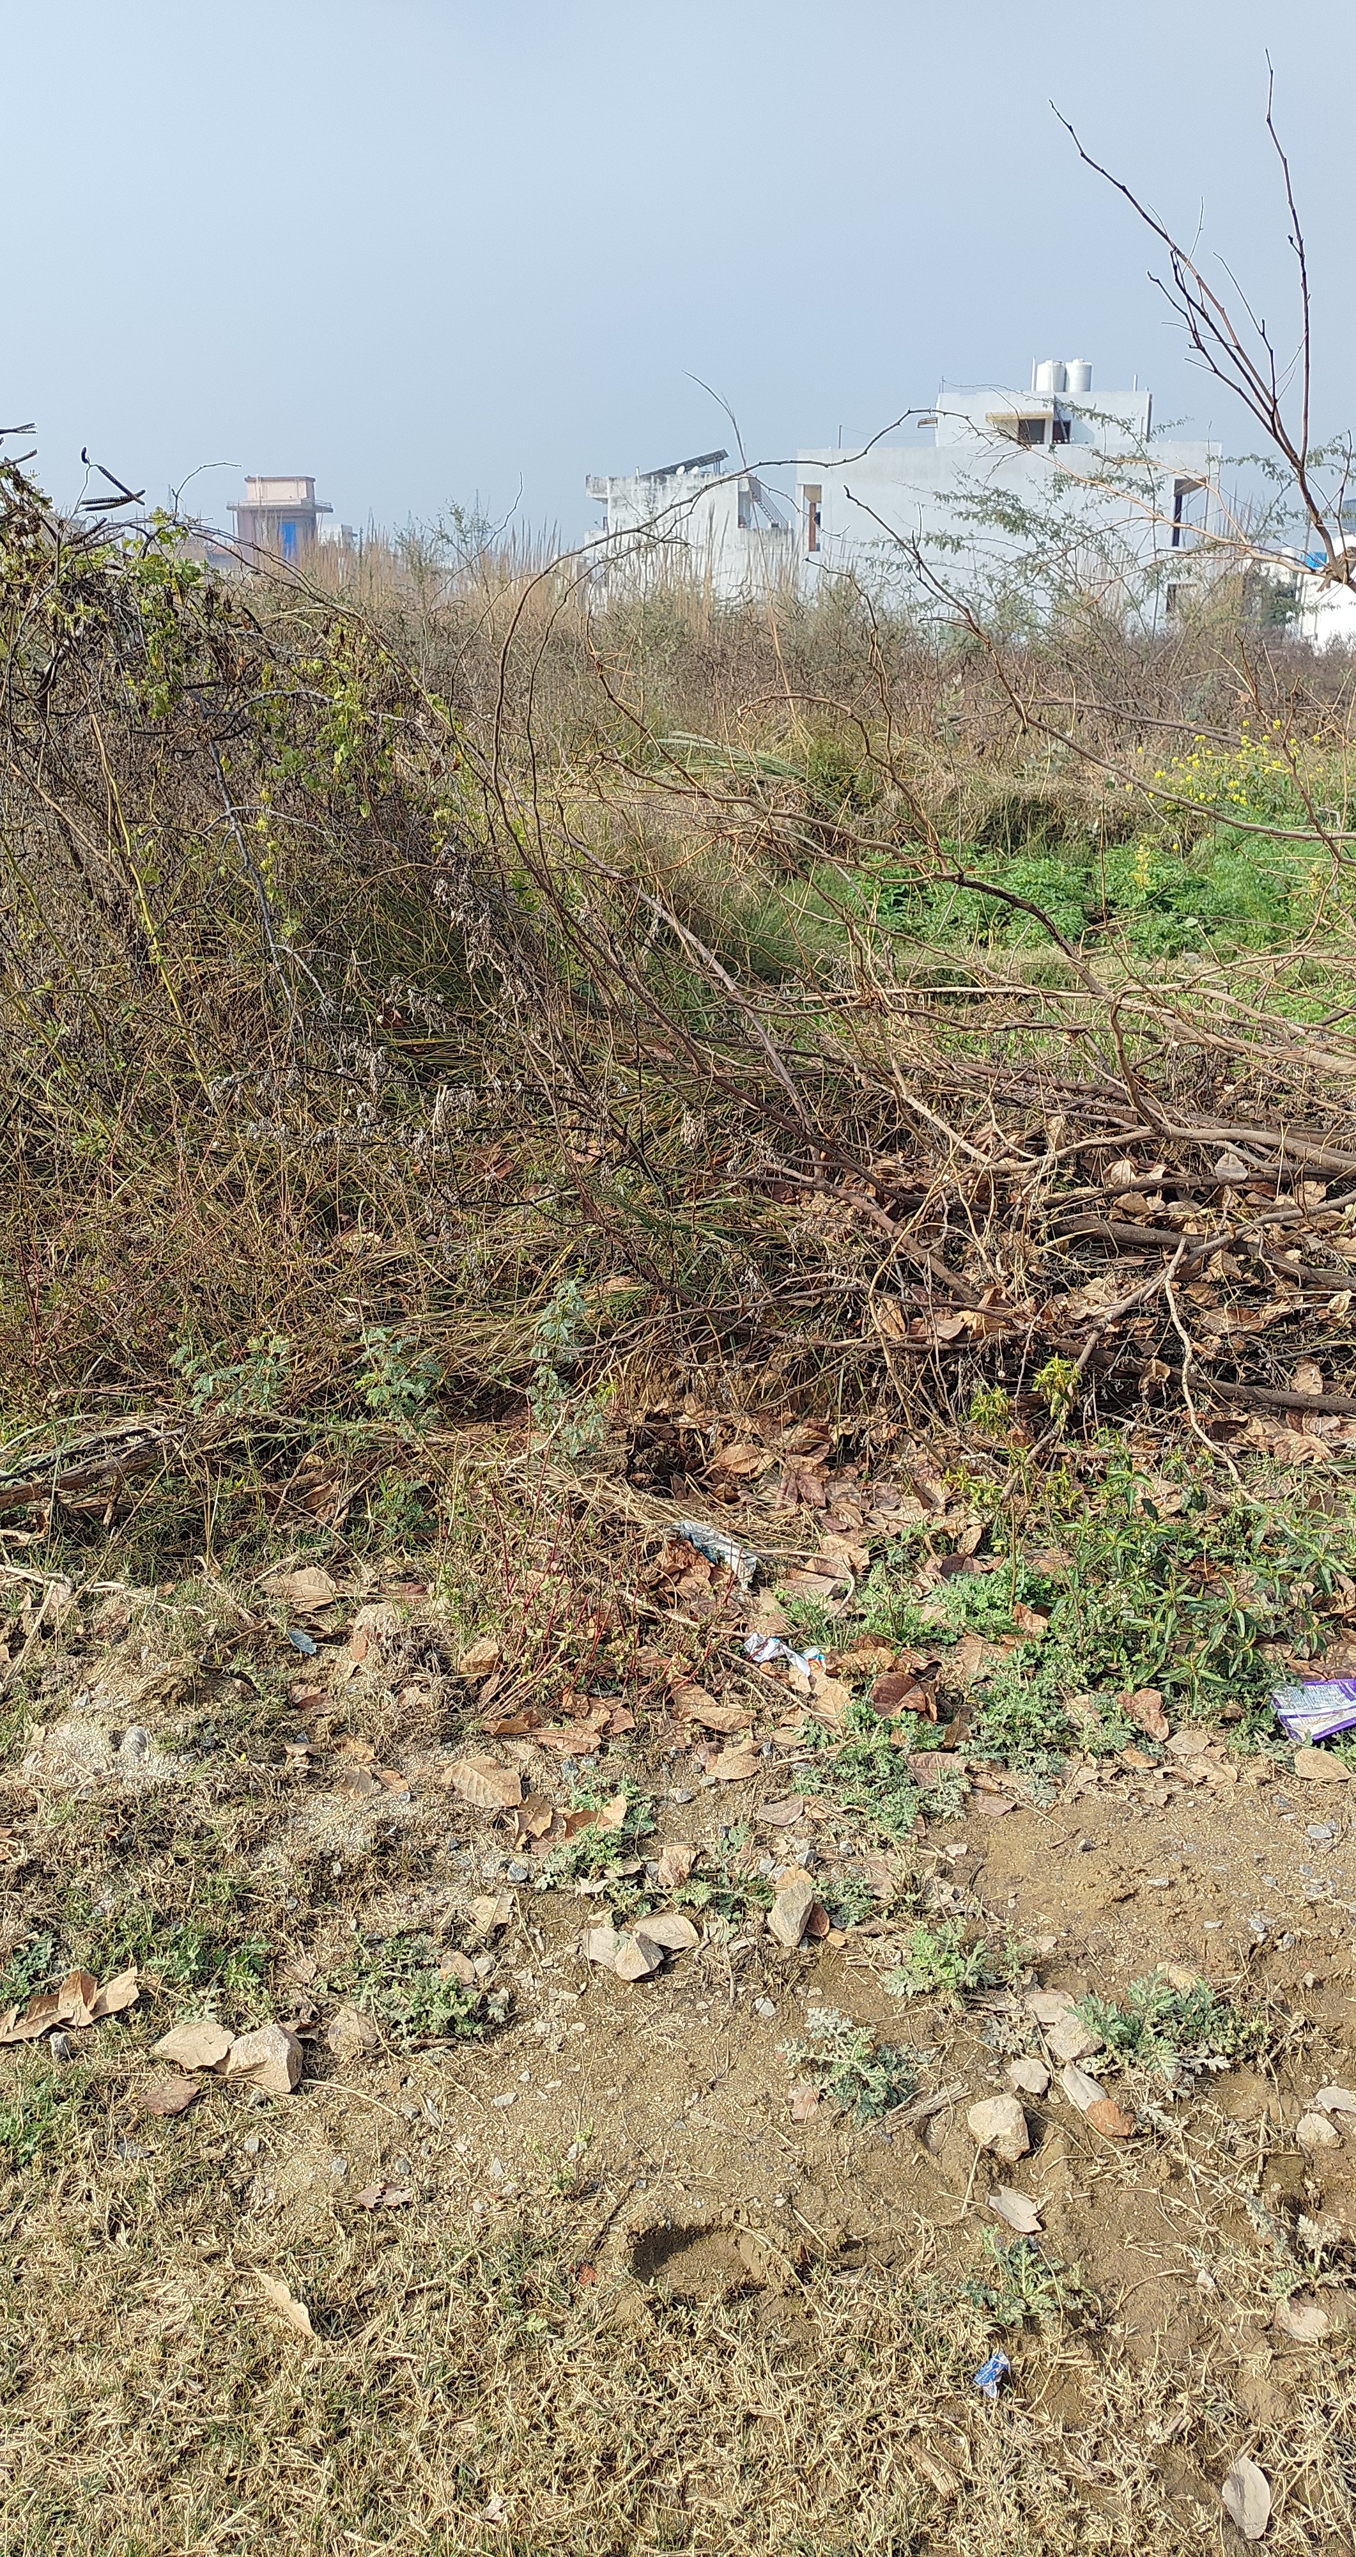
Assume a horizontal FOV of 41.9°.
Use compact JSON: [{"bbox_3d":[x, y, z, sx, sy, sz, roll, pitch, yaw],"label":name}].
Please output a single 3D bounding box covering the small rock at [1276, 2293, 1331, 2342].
[{"bbox_3d":[0.579,0.961,1.641,0.050,0.027,0.047,-1,21,0],"label":"small rock"}]

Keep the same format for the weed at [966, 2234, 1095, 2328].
[{"bbox_3d":[0.331,0.941,1.666,0.120,0.055,0.090,-1,21,0],"label":"weed"}]

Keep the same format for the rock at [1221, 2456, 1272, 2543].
[{"bbox_3d":[0.483,1.030,1.500,0.035,0.025,0.069,7,19,20],"label":"rock"}]

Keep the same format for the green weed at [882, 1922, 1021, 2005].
[{"bbox_3d":[0.321,0.802,2.082,0.150,0.075,0.103,0,18,0],"label":"green weed"}]

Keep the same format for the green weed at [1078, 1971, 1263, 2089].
[{"bbox_3d":[0.547,0.835,1.974,0.190,0.081,0.136,0,18,0],"label":"green weed"}]

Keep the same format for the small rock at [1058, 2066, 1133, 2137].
[{"bbox_3d":[0.443,0.870,1.879,0.052,0.035,0.100,-13,24,-29],"label":"small rock"}]

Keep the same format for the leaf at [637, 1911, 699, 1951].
[{"bbox_3d":[-0.012,0.787,2.136,0.080,0.025,0.060,-1,21,0],"label":"leaf"}]

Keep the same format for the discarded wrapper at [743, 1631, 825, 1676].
[{"bbox_3d":[0.167,0.598,2.826,0.143,0.035,0.076,8,19,23],"label":"discarded wrapper"}]

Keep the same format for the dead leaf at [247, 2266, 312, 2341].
[{"bbox_3d":[-0.376,0.967,1.673,0.100,0.025,0.032,18,28,41],"label":"dead leaf"}]

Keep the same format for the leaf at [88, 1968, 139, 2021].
[{"bbox_3d":[-0.651,0.825,2.042,0.058,0.040,0.055,-1,21,0],"label":"leaf"}]

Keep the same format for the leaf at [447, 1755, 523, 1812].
[{"bbox_3d":[-0.273,0.709,2.483,0.093,0.030,0.116,-6,19,-19],"label":"leaf"}]

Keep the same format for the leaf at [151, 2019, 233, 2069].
[{"bbox_3d":[-0.543,0.856,1.982,0.092,0.020,0.070,-1,21,0],"label":"leaf"}]

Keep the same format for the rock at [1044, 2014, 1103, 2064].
[{"bbox_3d":[0.449,0.862,2.011,0.064,0.032,0.055,0,18,0],"label":"rock"}]

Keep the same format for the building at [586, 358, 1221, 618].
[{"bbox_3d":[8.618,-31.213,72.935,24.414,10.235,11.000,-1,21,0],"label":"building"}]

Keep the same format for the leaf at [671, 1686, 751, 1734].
[{"bbox_3d":[0.047,0.648,2.678,0.138,0.030,0.064,12,21,32],"label":"leaf"}]

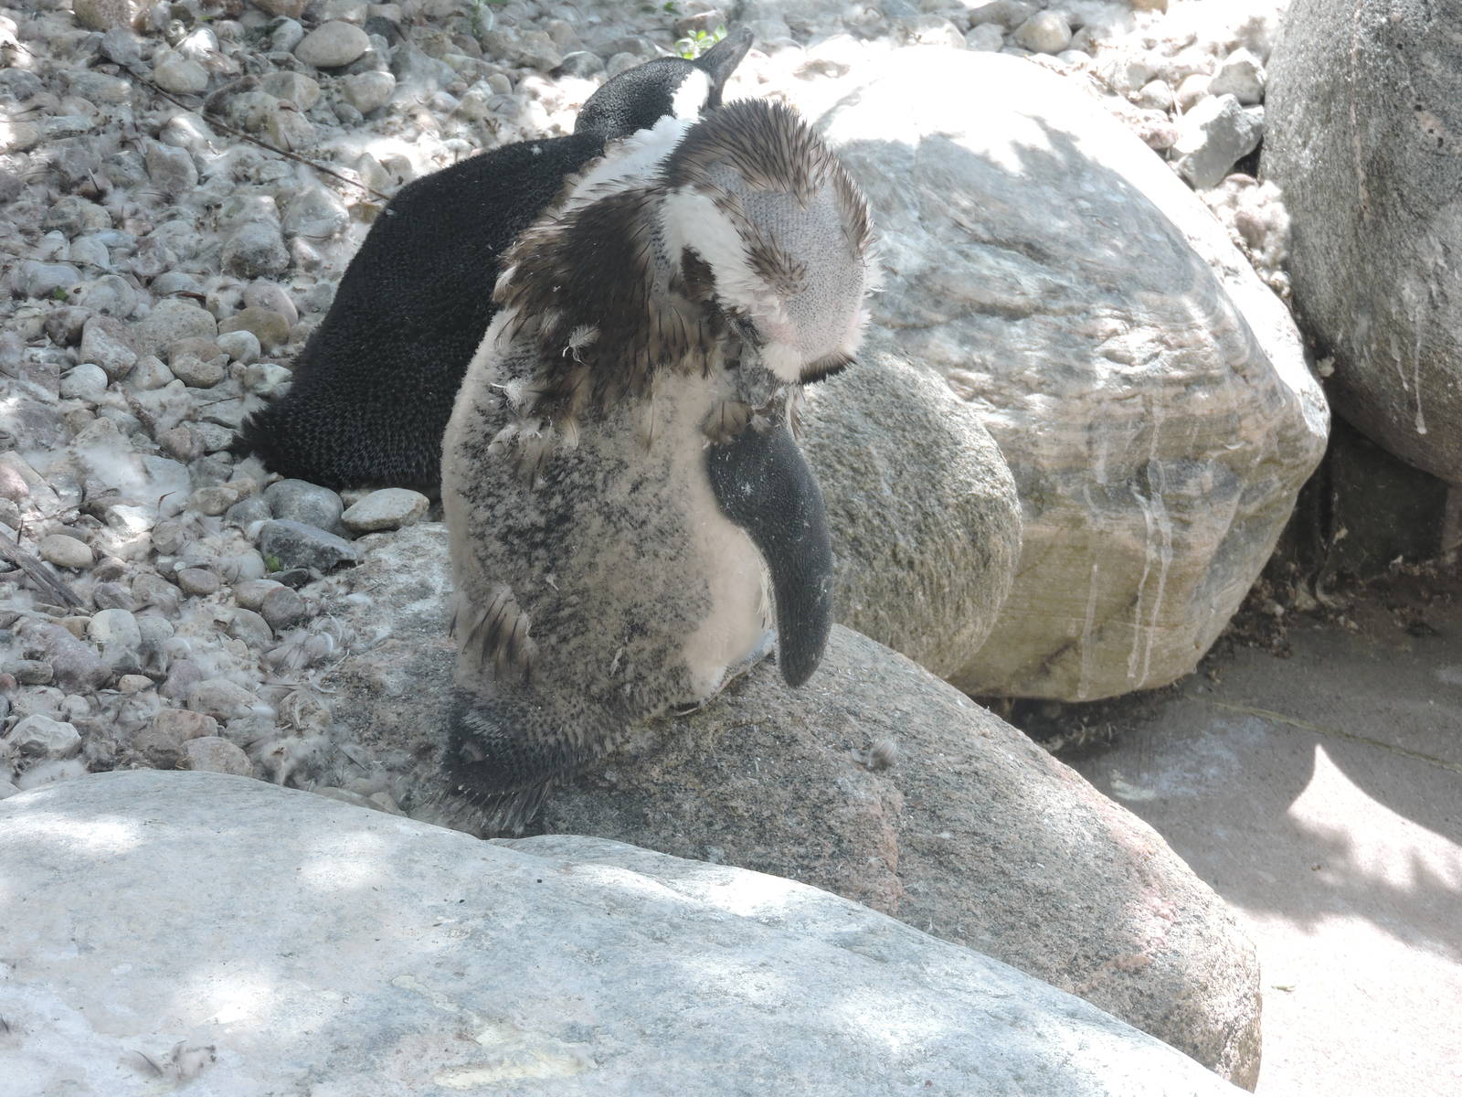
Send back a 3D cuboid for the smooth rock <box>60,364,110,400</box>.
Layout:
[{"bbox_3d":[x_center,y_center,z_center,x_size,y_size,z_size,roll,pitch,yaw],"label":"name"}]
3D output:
[{"bbox_3d":[-0.482,-0.124,4.259,0.037,0.026,0.032,0,28,0],"label":"smooth rock"}]

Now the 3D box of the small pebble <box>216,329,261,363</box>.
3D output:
[{"bbox_3d":[-0.373,-0.153,4.313,0.035,0.024,0.029,0,28,0],"label":"small pebble"}]

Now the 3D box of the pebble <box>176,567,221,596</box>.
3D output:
[{"bbox_3d":[-0.358,0.023,3.830,0.030,0.018,0.025,0,29,0],"label":"pebble"}]

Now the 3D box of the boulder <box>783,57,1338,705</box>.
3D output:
[{"bbox_3d":[0.245,-0.134,4.335,0.430,0.390,0.460,-6,31,-10],"label":"boulder"}]

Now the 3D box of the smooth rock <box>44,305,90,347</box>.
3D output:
[{"bbox_3d":[-0.506,-0.169,4.343,0.035,0.032,0.033,0,28,0],"label":"smooth rock"}]

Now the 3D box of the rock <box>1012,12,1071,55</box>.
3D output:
[{"bbox_3d":[0.251,-0.415,4.604,0.046,0.034,0.039,0,30,0],"label":"rock"}]

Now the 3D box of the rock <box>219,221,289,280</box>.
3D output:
[{"bbox_3d":[-0.356,-0.222,4.269,0.051,0.044,0.041,0,30,0],"label":"rock"}]

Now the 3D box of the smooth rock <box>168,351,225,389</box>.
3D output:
[{"bbox_3d":[-0.385,-0.130,4.109,0.043,0.028,0.034,0,30,0],"label":"smooth rock"}]

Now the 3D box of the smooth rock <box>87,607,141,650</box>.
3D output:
[{"bbox_3d":[-0.408,0.053,3.775,0.035,0.028,0.029,0,29,0],"label":"smooth rock"}]

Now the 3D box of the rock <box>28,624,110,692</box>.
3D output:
[{"bbox_3d":[-0.451,0.075,3.885,0.060,0.036,0.040,15,32,26],"label":"rock"}]

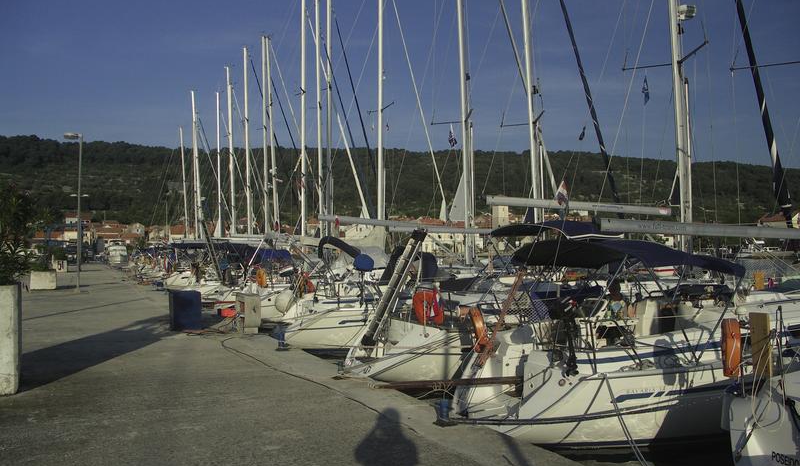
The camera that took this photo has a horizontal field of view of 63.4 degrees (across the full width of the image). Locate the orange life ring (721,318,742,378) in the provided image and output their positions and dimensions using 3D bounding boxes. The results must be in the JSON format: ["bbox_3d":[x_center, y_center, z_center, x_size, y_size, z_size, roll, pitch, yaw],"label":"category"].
[{"bbox_3d":[3.637,1.256,7.100,0.130,0.630,0.520,-1,-2,18],"label":"orange life ring"}]

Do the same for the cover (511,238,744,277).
[{"bbox_3d":[3.130,0.318,9.195,1.800,0.500,2.700,1,-2,-27],"label":"cover"}]

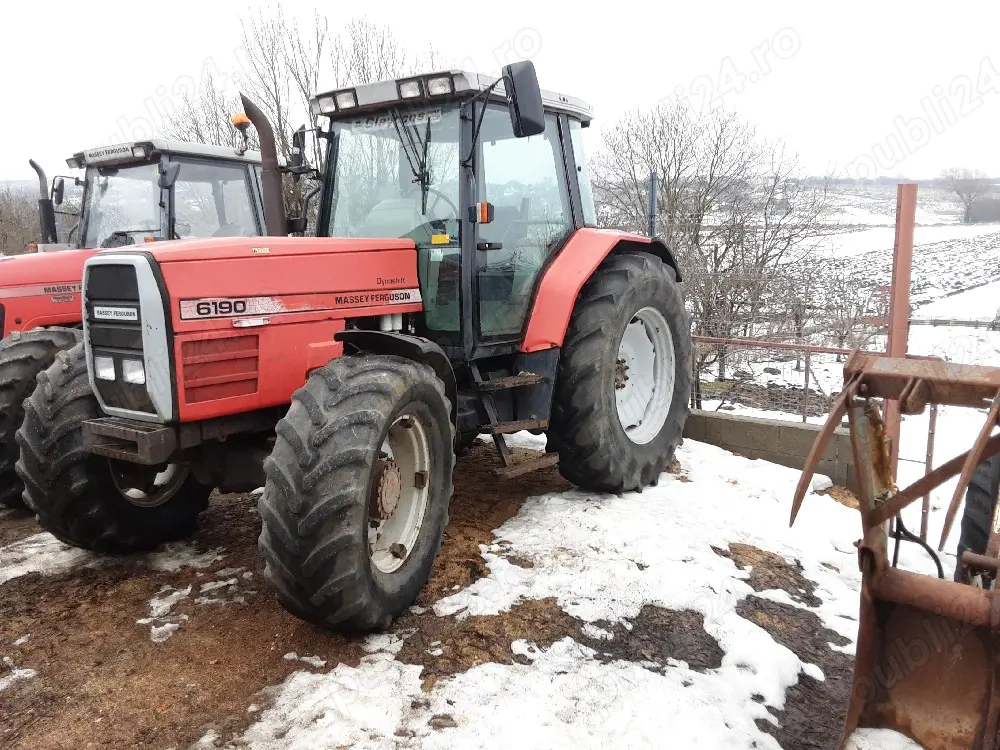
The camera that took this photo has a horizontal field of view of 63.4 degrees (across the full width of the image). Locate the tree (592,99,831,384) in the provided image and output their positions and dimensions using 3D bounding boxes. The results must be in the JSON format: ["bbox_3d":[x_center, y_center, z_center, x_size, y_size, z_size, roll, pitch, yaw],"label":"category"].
[{"bbox_3d":[2.893,-1.912,11.500,3.500,4.100,3.400,1,8,14],"label":"tree"}]

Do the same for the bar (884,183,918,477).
[{"bbox_3d":[2.430,-0.084,4.920,0.115,2.113,0.080,-1,8,0],"label":"bar"}]

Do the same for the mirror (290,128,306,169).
[{"bbox_3d":[-1.445,-1.631,5.800,0.090,0.300,0.170,-9,12,-40],"label":"mirror"}]

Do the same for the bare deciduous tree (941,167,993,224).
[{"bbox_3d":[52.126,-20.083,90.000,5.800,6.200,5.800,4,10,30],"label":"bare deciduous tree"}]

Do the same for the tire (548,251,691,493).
[{"bbox_3d":[0.918,-0.003,6.094,0.460,1.740,1.740,5,10,35],"label":"tire"}]

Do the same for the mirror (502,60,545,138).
[{"bbox_3d":[0.126,-1.477,4.330,0.170,0.370,0.090,-7,5,18],"label":"mirror"}]

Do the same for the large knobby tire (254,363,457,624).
[{"bbox_3d":[-0.653,0.570,4.022,0.480,1.340,1.340,4,10,15],"label":"large knobby tire"}]

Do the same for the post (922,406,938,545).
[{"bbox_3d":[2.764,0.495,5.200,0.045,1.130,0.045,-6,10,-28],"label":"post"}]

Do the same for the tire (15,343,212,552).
[{"bbox_3d":[-2.280,0.425,5.022,0.480,1.340,1.340,2,9,16],"label":"tire"}]

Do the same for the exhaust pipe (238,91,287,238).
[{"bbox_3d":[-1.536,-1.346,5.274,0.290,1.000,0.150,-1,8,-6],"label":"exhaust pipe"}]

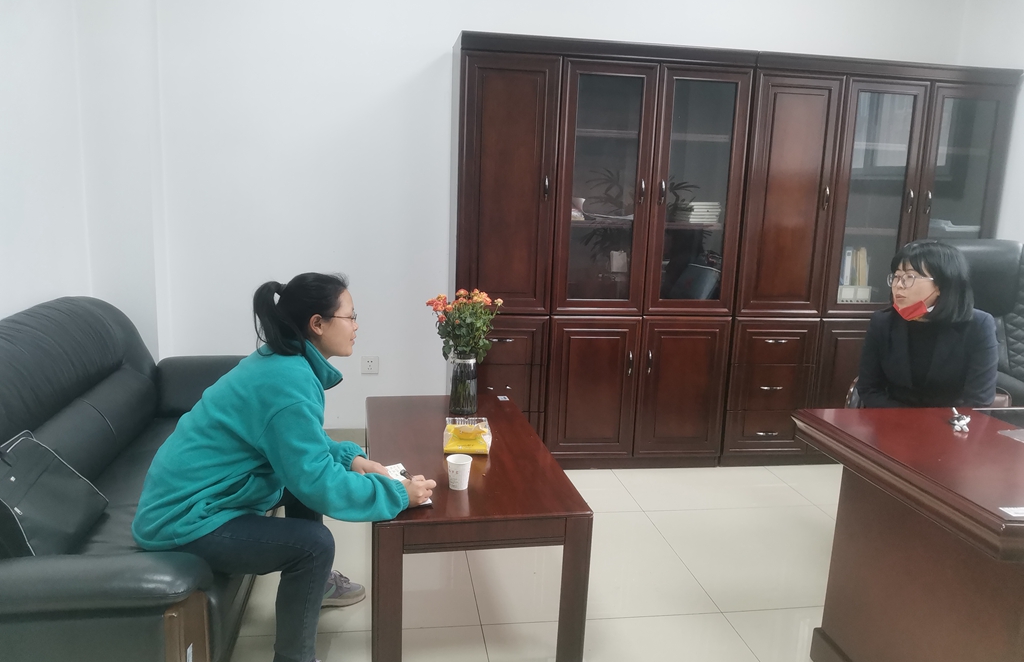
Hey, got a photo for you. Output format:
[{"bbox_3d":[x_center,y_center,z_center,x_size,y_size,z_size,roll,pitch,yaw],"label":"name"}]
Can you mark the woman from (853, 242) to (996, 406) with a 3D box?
[{"bbox_3d":[1.315,0.317,2.597,0.490,1.230,0.720,10,13,37],"label":"woman"}]

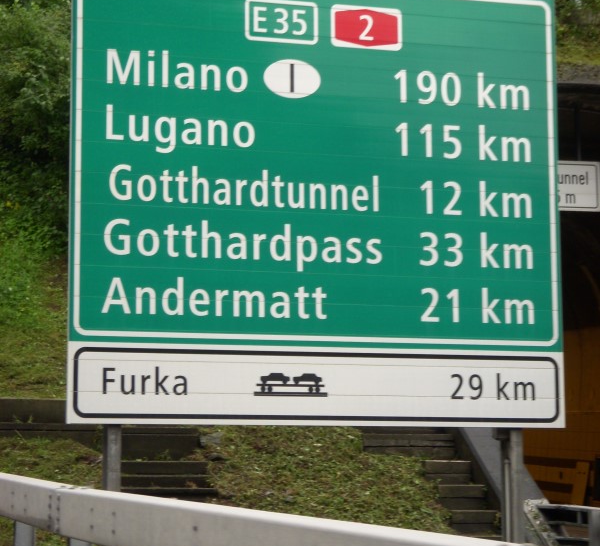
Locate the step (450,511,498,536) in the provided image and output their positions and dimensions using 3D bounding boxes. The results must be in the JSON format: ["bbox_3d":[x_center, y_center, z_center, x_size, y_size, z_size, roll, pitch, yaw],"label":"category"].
[{"bbox_3d":[2.449,3.590,25.260,0.703,0.346,0.340,2,-9,-15],"label":"step"}]

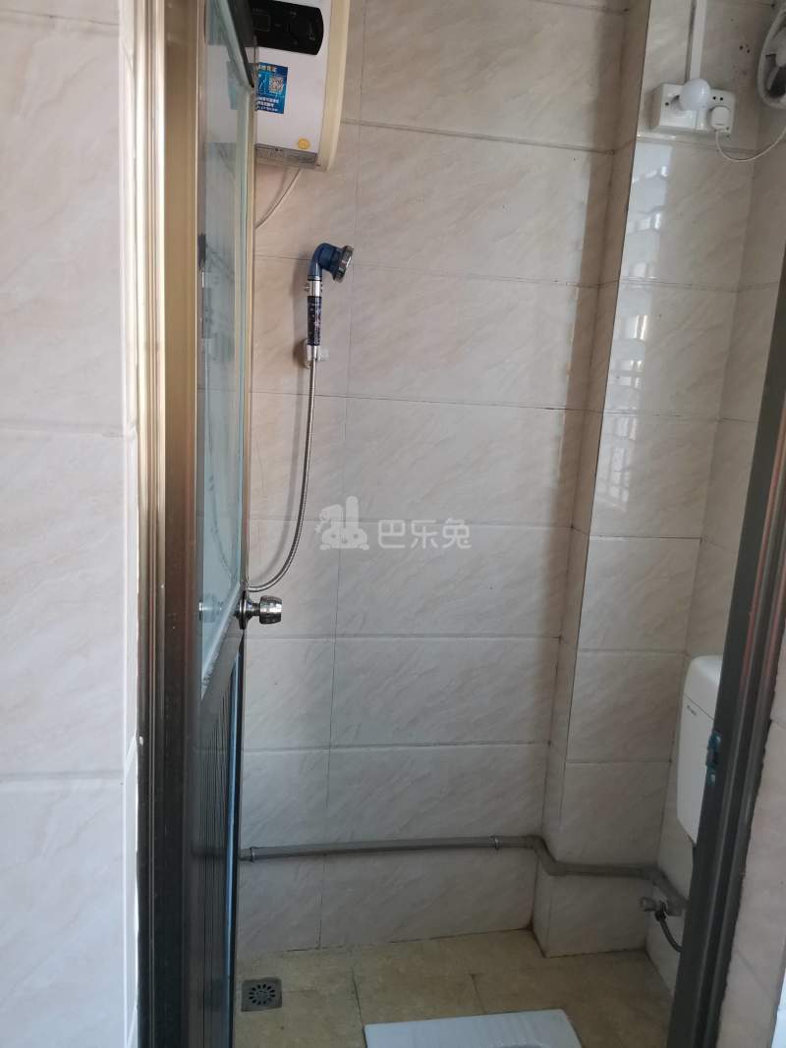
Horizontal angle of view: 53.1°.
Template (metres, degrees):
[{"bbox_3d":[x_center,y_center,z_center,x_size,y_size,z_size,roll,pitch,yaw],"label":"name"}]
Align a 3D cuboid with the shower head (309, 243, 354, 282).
[{"bbox_3d":[-0.131,-0.558,1.675,0.088,0.073,0.072,8,10,-12],"label":"shower head"}]

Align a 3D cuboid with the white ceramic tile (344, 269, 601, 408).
[{"bbox_3d":[0.195,-0.444,1.908,0.600,0.300,0.010,1,12,-10],"label":"white ceramic tile"}]

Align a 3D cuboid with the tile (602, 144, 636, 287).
[{"bbox_3d":[0.526,-0.720,1.840,0.010,0.300,0.112,1,12,-10],"label":"tile"}]

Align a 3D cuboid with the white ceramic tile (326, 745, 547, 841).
[{"bbox_3d":[0.124,0.737,2.126,0.601,0.301,0.015,1,11,-11],"label":"white ceramic tile"}]

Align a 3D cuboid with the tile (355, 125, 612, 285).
[{"bbox_3d":[0.213,-0.736,1.835,0.601,0.301,0.015,1,11,-11],"label":"tile"}]

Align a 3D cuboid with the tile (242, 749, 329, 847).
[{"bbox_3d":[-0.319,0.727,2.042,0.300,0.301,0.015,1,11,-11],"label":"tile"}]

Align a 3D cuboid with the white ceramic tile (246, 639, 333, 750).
[{"bbox_3d":[-0.457,0.429,1.989,0.600,0.300,0.010,1,12,-10],"label":"white ceramic tile"}]

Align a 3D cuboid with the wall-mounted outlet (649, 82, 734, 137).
[{"bbox_3d":[0.661,-0.911,1.740,0.172,0.086,0.044,1,12,-10],"label":"wall-mounted outlet"}]

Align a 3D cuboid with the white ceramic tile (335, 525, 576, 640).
[{"bbox_3d":[0.158,0.147,2.006,0.600,0.300,0.010,1,11,-10],"label":"white ceramic tile"}]

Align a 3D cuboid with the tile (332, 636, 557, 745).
[{"bbox_3d":[0.141,0.445,2.090,0.600,0.300,0.010,1,12,-10],"label":"tile"}]

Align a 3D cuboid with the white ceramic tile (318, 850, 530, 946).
[{"bbox_3d":[0.106,1.022,2.183,0.601,0.280,0.015,1,11,-11],"label":"white ceramic tile"}]

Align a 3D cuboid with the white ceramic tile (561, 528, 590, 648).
[{"bbox_3d":[0.472,0.169,2.021,0.010,0.300,0.112,1,12,-10],"label":"white ceramic tile"}]

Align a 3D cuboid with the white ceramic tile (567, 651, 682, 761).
[{"bbox_3d":[0.605,0.474,2.051,0.298,0.301,0.015,1,11,-11],"label":"white ceramic tile"}]

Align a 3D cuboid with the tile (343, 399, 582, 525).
[{"bbox_3d":[0.176,-0.146,1.948,0.600,0.300,0.010,1,11,-10],"label":"tile"}]

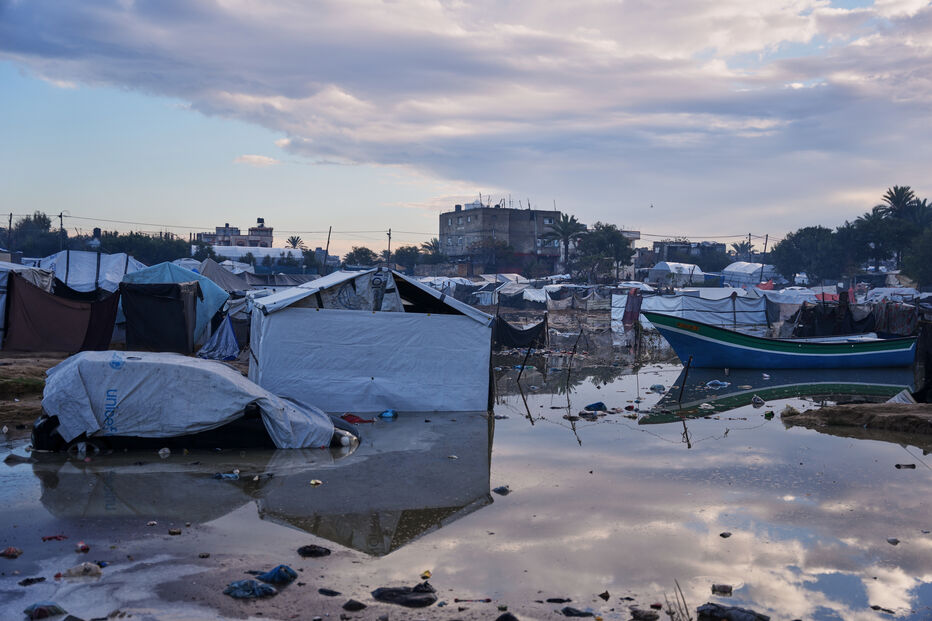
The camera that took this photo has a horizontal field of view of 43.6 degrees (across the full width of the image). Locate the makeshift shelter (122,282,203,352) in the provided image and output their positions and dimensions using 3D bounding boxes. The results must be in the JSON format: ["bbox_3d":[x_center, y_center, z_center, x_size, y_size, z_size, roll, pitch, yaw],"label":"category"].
[{"bbox_3d":[-7.344,0.164,28.000,1.720,1.680,1.400,1,1,-2],"label":"makeshift shelter"}]

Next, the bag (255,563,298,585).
[{"bbox_3d":[-1.400,1.928,8.621,0.310,0.115,0.200,0,1,0],"label":"bag"}]

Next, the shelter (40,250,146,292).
[{"bbox_3d":[-12.300,-0.508,38.498,3.500,2.770,3.600,0,1,-18],"label":"shelter"}]

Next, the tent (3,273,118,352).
[{"bbox_3d":[-9.818,0.031,28.200,2.500,1.880,1.800,1,1,-2],"label":"tent"}]

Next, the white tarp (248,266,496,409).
[{"bbox_3d":[-2.050,0.490,22.615,4.050,2.580,5.000,0,1,-12],"label":"white tarp"}]

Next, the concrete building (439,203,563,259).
[{"bbox_3d":[4.700,-8.516,165.861,13.000,12.000,14.500,-1,1,-28],"label":"concrete building"}]

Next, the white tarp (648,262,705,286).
[{"bbox_3d":[21.246,-3.560,117.000,4.400,2.800,4.200,0,1,-28],"label":"white tarp"}]

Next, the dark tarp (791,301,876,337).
[{"bbox_3d":[14.830,0.308,47.000,3.450,1.500,0.700,1,1,6],"label":"dark tarp"}]

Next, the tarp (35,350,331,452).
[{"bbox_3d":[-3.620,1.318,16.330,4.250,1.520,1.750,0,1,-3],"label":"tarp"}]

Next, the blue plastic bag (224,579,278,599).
[{"bbox_3d":[-1.239,1.609,6.730,0.310,0.100,0.210,1,1,0],"label":"blue plastic bag"}]

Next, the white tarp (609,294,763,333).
[{"bbox_3d":[13.300,-0.104,69.512,9.300,1.800,3.000,0,1,14],"label":"white tarp"}]

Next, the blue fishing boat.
[{"bbox_3d":[7.530,0.748,28.100,6.550,1.380,1.800,1,1,-9],"label":"blue fishing boat"}]

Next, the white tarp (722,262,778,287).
[{"bbox_3d":[32.300,-4.100,131.944,5.800,2.850,5.200,1,1,23],"label":"white tarp"}]

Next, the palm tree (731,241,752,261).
[{"bbox_3d":[45.106,-8.849,190.000,3.900,5.200,3.900,1,1,0],"label":"palm tree"}]

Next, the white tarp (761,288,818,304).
[{"bbox_3d":[17.082,-0.810,61.500,2.750,0.850,2.600,1,1,0],"label":"white tarp"}]

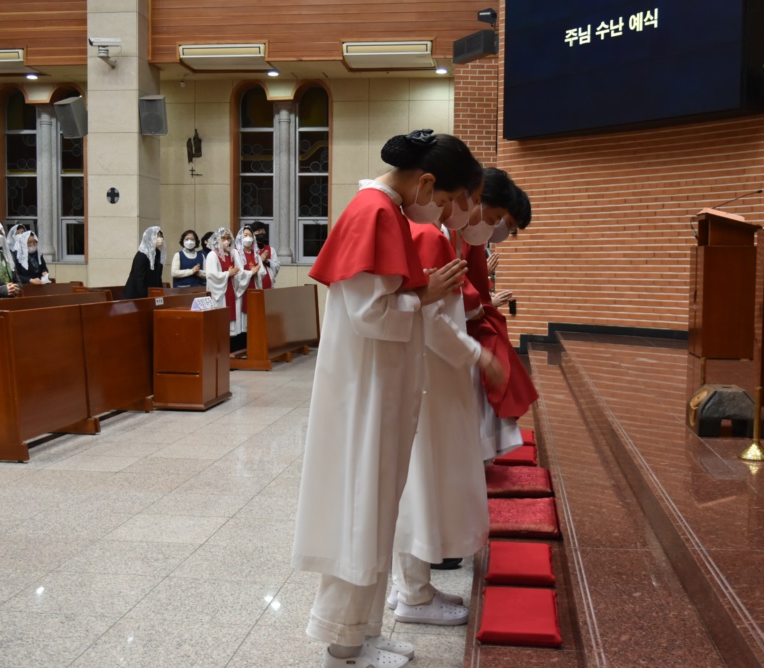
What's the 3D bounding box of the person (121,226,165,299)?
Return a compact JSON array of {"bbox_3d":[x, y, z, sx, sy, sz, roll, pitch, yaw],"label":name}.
[{"bbox_3d":[-2.818,-0.478,11.855,0.450,1.576,0.440,2,4,18],"label":"person"}]

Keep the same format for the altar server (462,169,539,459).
[{"bbox_3d":[0.378,0.105,3.898,0.500,1.500,0.480,1,4,7],"label":"altar server"}]

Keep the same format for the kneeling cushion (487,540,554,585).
[{"bbox_3d":[0.431,0.706,3.107,0.210,0.045,0.370,1,4,7],"label":"kneeling cushion"}]

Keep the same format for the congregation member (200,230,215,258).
[{"bbox_3d":[-2.429,-0.627,13.956,0.360,1.583,0.450,2,4,25],"label":"congregation member"}]

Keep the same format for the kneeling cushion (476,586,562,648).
[{"bbox_3d":[0.363,0.736,2.638,0.210,0.045,0.370,1,4,7],"label":"kneeling cushion"}]

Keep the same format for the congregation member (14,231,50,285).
[{"bbox_3d":[-4.356,-0.545,12.457,0.360,1.500,0.450,3,4,29],"label":"congregation member"}]

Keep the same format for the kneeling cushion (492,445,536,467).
[{"bbox_3d":[0.679,0.616,5.088,0.215,0.050,0.350,1,4,7],"label":"kneeling cushion"}]

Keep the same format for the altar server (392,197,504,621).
[{"bbox_3d":[0.180,0.156,3.149,0.440,1.490,0.480,1,4,7],"label":"altar server"}]

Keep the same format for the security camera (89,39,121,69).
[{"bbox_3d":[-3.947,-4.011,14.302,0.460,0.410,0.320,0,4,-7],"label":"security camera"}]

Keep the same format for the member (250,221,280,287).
[{"bbox_3d":[-1.478,-0.586,12.759,0.470,1.680,0.360,-2,4,-25],"label":"member"}]

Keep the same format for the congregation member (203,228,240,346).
[{"bbox_3d":[-1.790,-0.419,11.255,0.360,1.555,0.440,3,5,38],"label":"congregation member"}]

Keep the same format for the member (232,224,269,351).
[{"bbox_3d":[-1.587,-0.518,11.896,0.380,1.560,0.450,3,5,37],"label":"member"}]

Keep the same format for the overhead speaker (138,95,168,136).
[{"bbox_3d":[-3.296,-3.145,14.400,0.360,0.540,0.340,0,22,-1],"label":"overhead speaker"}]

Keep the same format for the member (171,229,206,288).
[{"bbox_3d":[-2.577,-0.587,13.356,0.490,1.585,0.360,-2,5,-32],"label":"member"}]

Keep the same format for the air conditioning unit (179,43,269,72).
[{"bbox_3d":[-2.041,-3.697,13.395,1.130,0.200,0.750,1,4,7],"label":"air conditioning unit"}]

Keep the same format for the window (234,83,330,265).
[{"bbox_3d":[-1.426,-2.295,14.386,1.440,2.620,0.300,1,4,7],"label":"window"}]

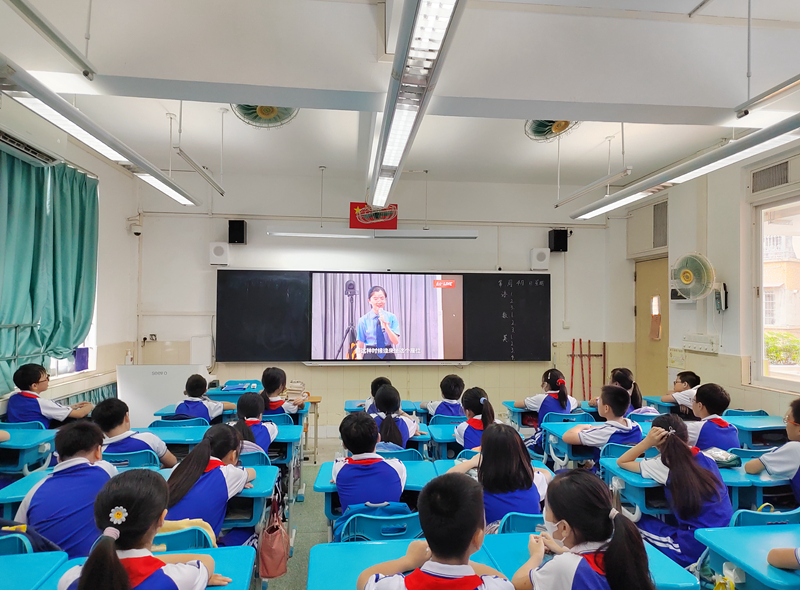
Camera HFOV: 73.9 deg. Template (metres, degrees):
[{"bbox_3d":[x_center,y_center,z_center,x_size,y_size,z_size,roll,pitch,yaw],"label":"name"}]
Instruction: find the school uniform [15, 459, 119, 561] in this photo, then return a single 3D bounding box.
[{"bbox_3d":[-1.333,0.920,2.132,0.420,0.480,0.320,0,-2,2],"label":"school uniform"}]

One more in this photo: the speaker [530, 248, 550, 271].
[{"bbox_3d":[1.800,-0.452,6.869,0.215,0.280,0.150,1,-2,-5],"label":"speaker"}]

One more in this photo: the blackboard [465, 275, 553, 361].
[{"bbox_3d":[1.382,0.291,6.880,1.165,1.135,0.080,1,-2,-6],"label":"blackboard"}]

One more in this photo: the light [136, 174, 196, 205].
[{"bbox_3d":[-2.041,-0.960,4.740,0.170,0.090,1.220,1,-2,-5],"label":"light"}]

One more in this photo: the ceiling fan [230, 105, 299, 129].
[{"bbox_3d":[-0.874,-1.352,3.490,0.465,0.410,0.460,1,-2,-6],"label":"ceiling fan"}]

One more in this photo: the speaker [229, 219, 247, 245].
[{"bbox_3d":[-1.969,-0.754,6.477,0.185,0.275,0.180,1,-2,-5],"label":"speaker"}]

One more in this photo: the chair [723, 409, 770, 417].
[{"bbox_3d":[2.850,1.363,4.624,0.430,0.800,0.460,1,-2,-5],"label":"chair"}]

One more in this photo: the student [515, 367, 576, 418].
[{"bbox_3d":[1.279,1.193,4.622,0.470,1.090,0.670,1,-2,-21],"label":"student"}]

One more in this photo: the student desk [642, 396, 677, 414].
[{"bbox_3d":[2.659,1.390,5.056,0.600,0.760,0.420,1,-2,-5],"label":"student desk"}]

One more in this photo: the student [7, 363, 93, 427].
[{"bbox_3d":[-2.509,1.093,3.893,0.460,1.170,0.600,0,-2,16],"label":"student"}]

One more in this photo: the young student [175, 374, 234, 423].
[{"bbox_3d":[-1.618,1.167,4.341,0.450,1.060,0.670,1,-2,2],"label":"young student"}]

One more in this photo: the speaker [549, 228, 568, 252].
[{"bbox_3d":[2.056,-0.685,6.899,0.177,0.278,0.180,1,-2,-6],"label":"speaker"}]

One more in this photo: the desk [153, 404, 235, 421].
[{"bbox_3d":[-1.648,1.325,4.411,0.610,0.760,0.420,1,-2,-5],"label":"desk"}]

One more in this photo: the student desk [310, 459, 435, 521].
[{"bbox_3d":[-0.117,1.300,2.719,0.610,0.765,0.430,1,-2,-3],"label":"student desk"}]

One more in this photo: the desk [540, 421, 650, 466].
[{"bbox_3d":[1.408,1.356,3.936,0.620,0.720,0.450,1,-2,-6],"label":"desk"}]

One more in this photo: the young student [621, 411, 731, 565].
[{"bbox_3d":[1.331,1.134,2.566,0.440,1.120,0.700,1,-2,-20],"label":"young student"}]

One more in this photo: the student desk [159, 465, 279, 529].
[{"bbox_3d":[-0.924,1.290,2.597,0.610,0.765,0.430,1,-2,-8],"label":"student desk"}]

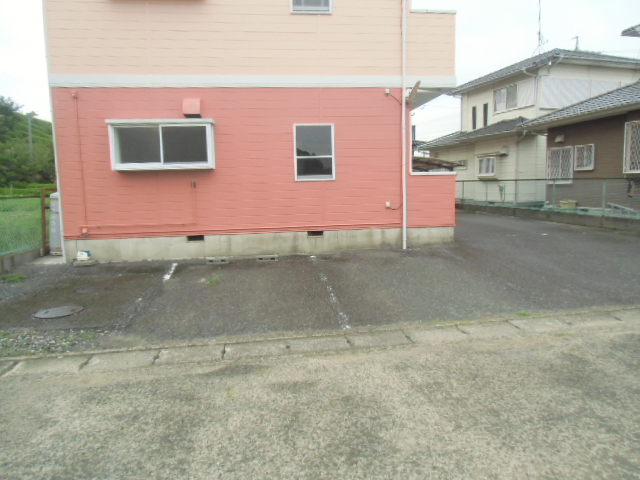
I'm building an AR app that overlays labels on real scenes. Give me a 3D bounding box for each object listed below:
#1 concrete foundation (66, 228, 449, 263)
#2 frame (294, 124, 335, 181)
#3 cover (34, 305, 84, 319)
[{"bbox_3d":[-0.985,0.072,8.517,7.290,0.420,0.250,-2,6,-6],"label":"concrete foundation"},{"bbox_3d":[-0.098,-1.648,8.312,0.762,1.058,0.090,-2,6,-6],"label":"frame"},{"bbox_3d":[-3.054,0.856,5.220,0.520,0.040,0.520,-3,9,-6],"label":"cover"}]

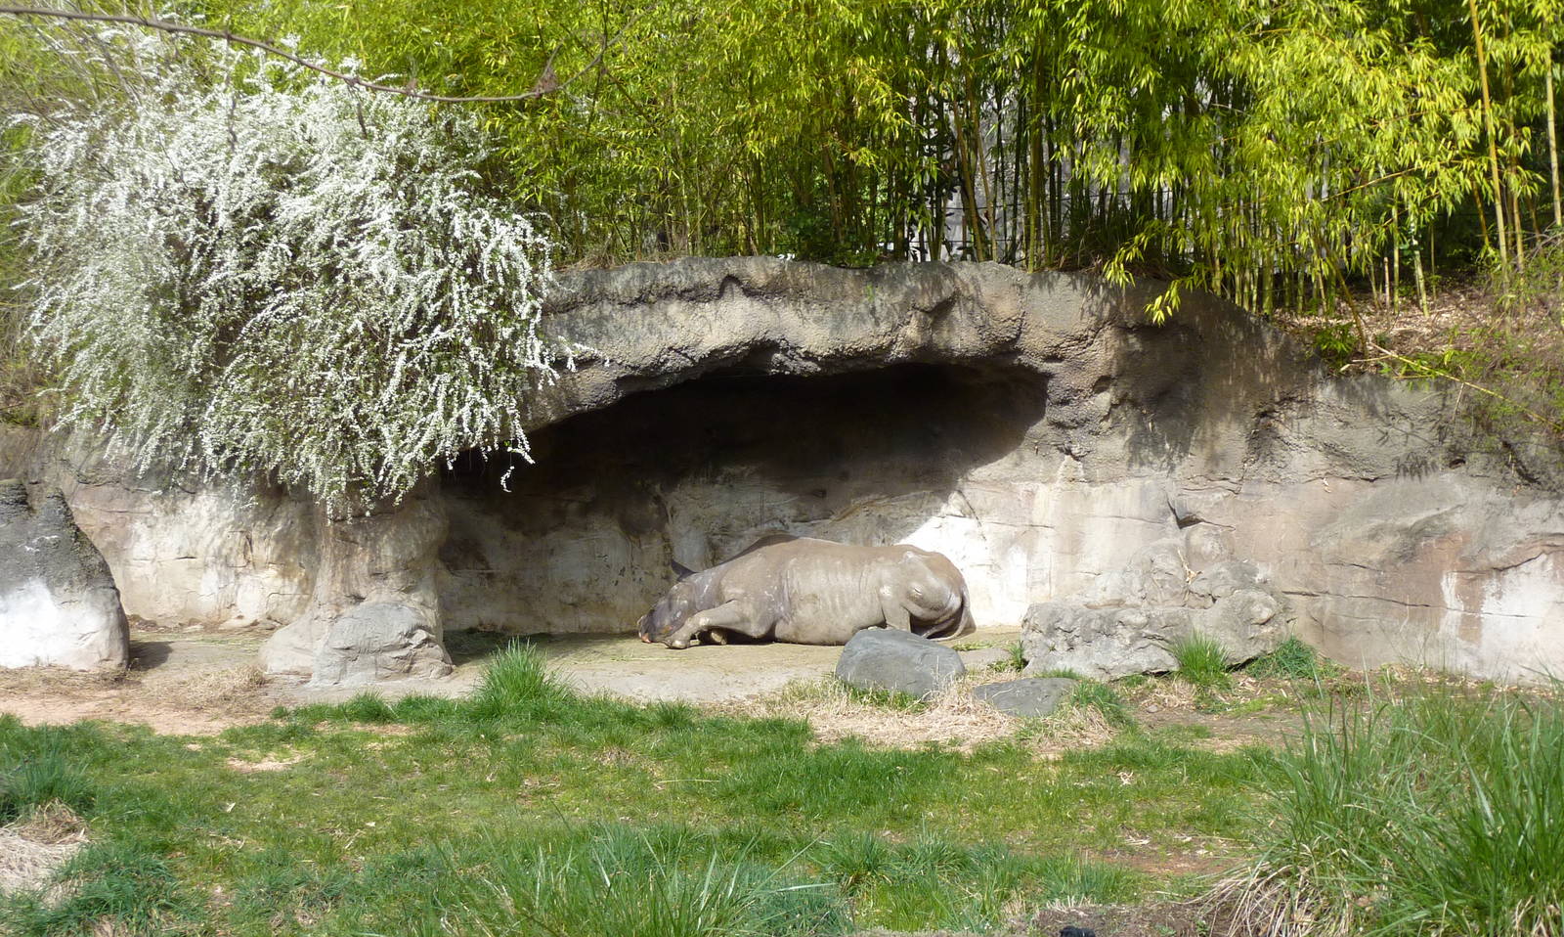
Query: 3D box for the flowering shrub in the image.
[{"bbox_3d":[-3.783,-1.495,15.600,4.100,3.550,3.000,0,1,-6],"label":"flowering shrub"}]

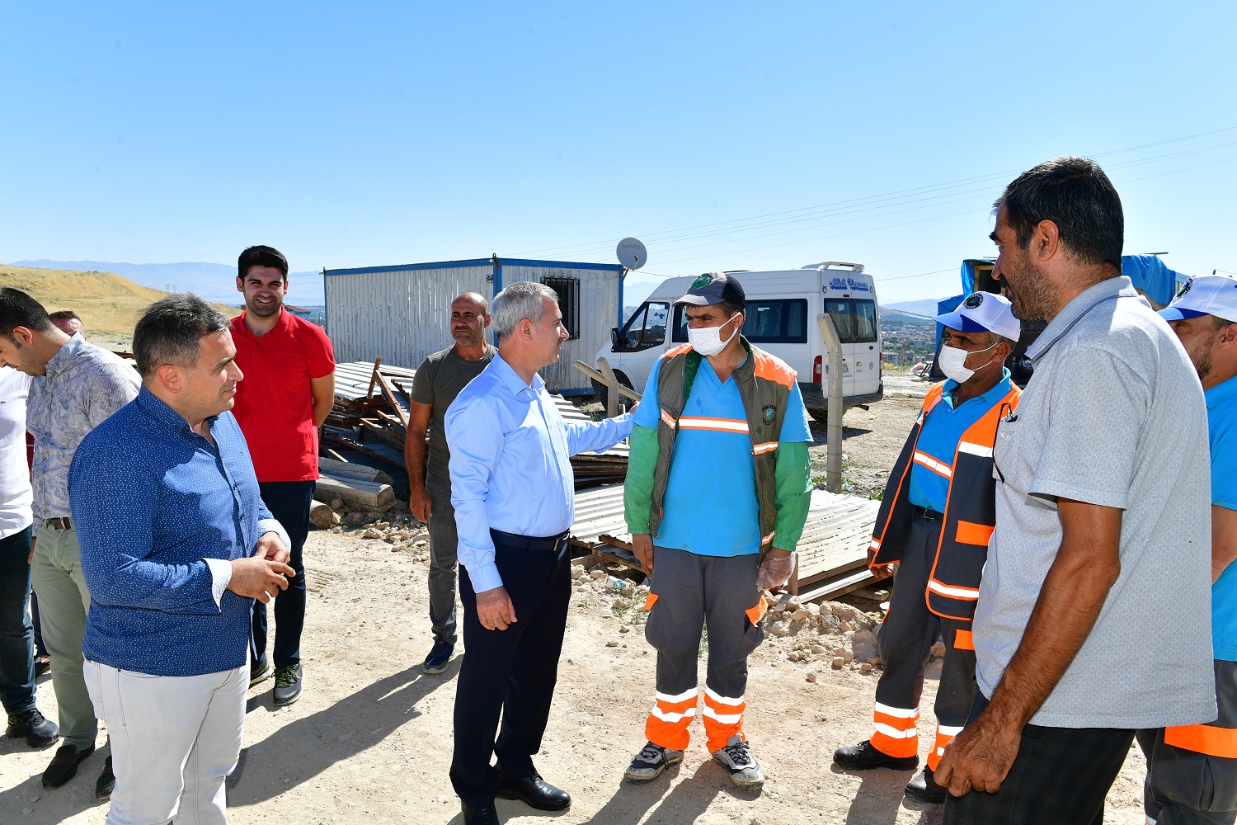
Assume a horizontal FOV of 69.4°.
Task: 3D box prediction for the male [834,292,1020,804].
[{"bbox_3d":[1.098,0.445,3.094,0.480,1.700,0.560,-4,8,-36],"label":"male"}]

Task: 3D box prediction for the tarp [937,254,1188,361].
[{"bbox_3d":[9.812,-2.338,20.000,4.900,2.300,2.400,2,6,11],"label":"tarp"}]

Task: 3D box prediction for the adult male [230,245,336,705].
[{"bbox_3d":[-1.383,0.237,3.577,0.530,1.780,0.380,0,6,-3],"label":"adult male"}]

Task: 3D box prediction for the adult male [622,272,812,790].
[{"bbox_3d":[0.341,0.395,3.080,0.630,1.730,0.400,3,7,19],"label":"adult male"}]

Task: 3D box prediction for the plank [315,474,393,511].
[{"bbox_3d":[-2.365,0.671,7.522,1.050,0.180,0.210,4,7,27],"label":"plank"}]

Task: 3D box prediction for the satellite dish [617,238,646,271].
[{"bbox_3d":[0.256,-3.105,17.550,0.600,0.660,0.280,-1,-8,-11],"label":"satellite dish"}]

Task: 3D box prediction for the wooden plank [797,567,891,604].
[{"bbox_3d":[1.436,0.968,5.170,1.050,0.090,0.120,-5,8,-39],"label":"wooden plank"}]

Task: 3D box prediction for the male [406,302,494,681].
[{"bbox_3d":[-0.690,0.312,4.100,0.510,1.710,0.360,2,7,17],"label":"male"}]

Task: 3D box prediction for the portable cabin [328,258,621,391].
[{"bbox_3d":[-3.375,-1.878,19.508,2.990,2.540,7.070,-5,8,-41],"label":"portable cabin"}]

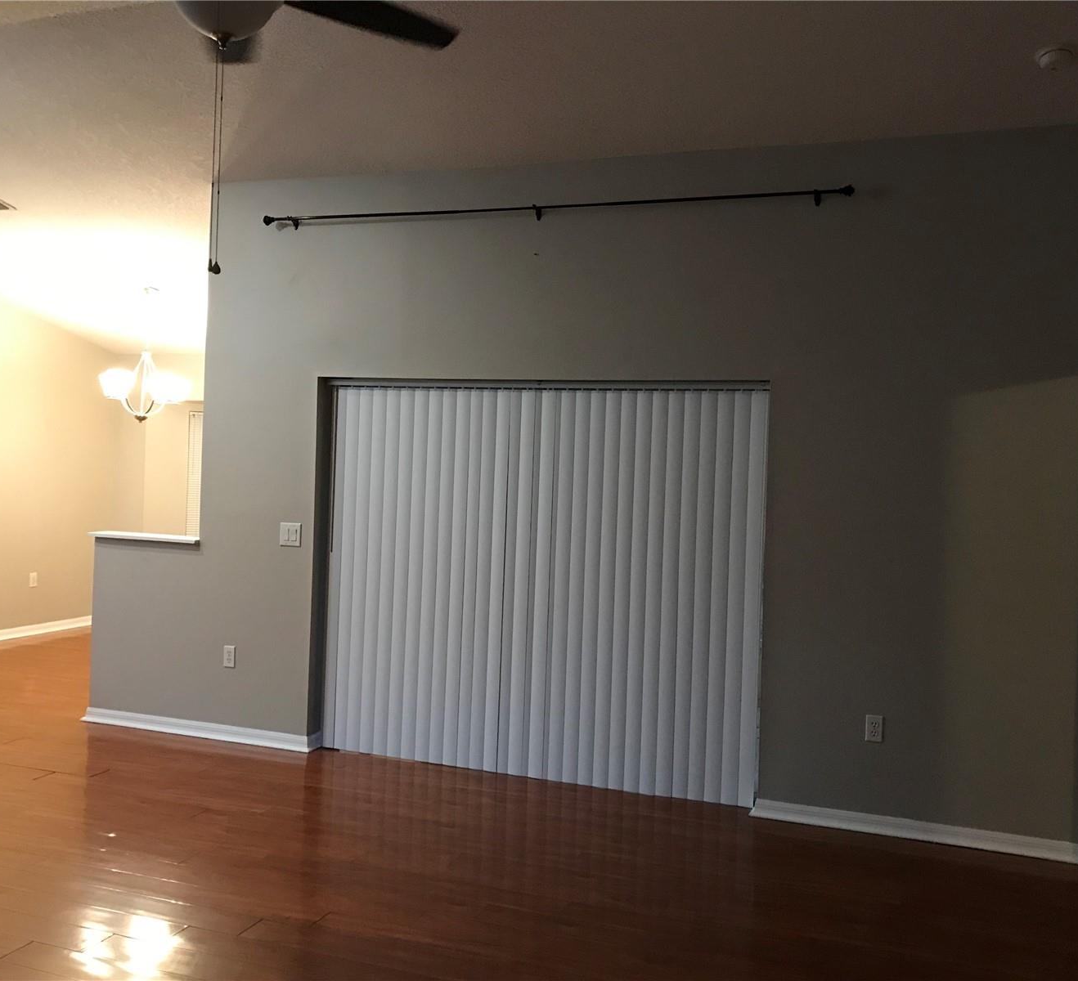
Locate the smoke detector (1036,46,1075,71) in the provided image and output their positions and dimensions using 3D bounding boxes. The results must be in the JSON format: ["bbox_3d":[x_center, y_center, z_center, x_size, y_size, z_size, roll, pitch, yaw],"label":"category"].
[{"bbox_3d":[1.936,-1.623,3.974,0.140,0.045,0.140,2,-13,19],"label":"smoke detector"}]

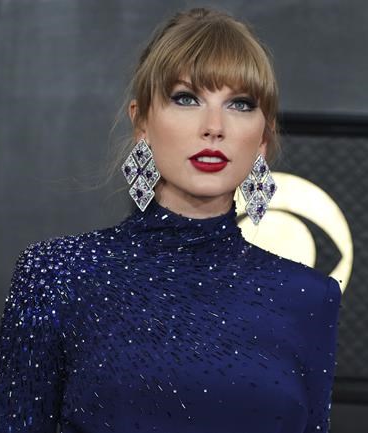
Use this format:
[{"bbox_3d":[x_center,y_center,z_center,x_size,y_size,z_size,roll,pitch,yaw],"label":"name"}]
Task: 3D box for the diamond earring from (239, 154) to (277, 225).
[{"bbox_3d":[0.091,-0.033,2.200,0.047,0.087,0.013,3,0,-16],"label":"diamond earring"}]

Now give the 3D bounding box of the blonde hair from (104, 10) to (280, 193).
[{"bbox_3d":[0.012,-0.143,2.200,0.195,0.217,0.225,3,0,-12],"label":"blonde hair"}]

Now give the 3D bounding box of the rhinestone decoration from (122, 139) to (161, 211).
[{"bbox_3d":[-0.051,-0.050,2.170,0.048,0.087,0.013,1,0,6],"label":"rhinestone decoration"}]

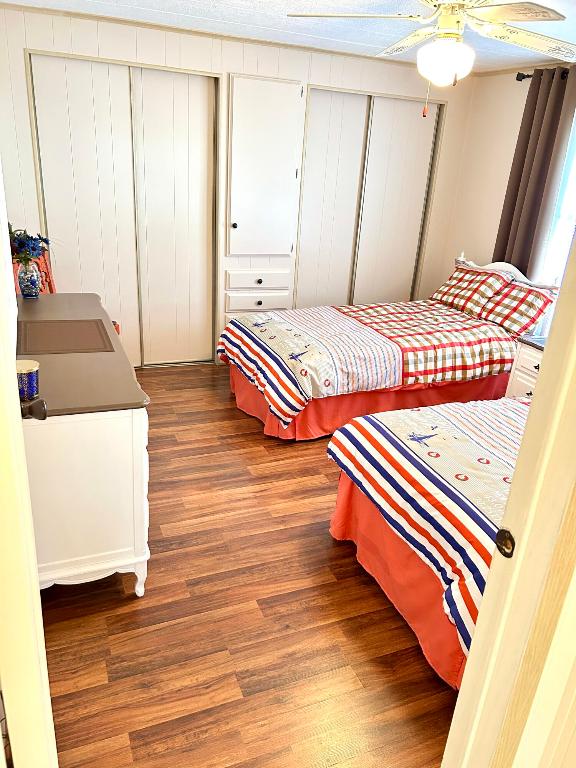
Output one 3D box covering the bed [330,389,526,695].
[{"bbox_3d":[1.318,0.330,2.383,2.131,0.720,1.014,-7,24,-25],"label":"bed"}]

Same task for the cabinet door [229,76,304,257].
[{"bbox_3d":[-0.157,-1.474,4.016,0.532,1.163,0.030,-7,24,-25],"label":"cabinet door"}]

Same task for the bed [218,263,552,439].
[{"bbox_3d":[0.682,-0.338,3.845,2.124,0.816,1.066,-7,24,-25],"label":"bed"}]

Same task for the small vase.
[{"bbox_3d":[-1.274,-0.514,2.846,0.105,0.162,0.105,-7,24,-25],"label":"small vase"}]

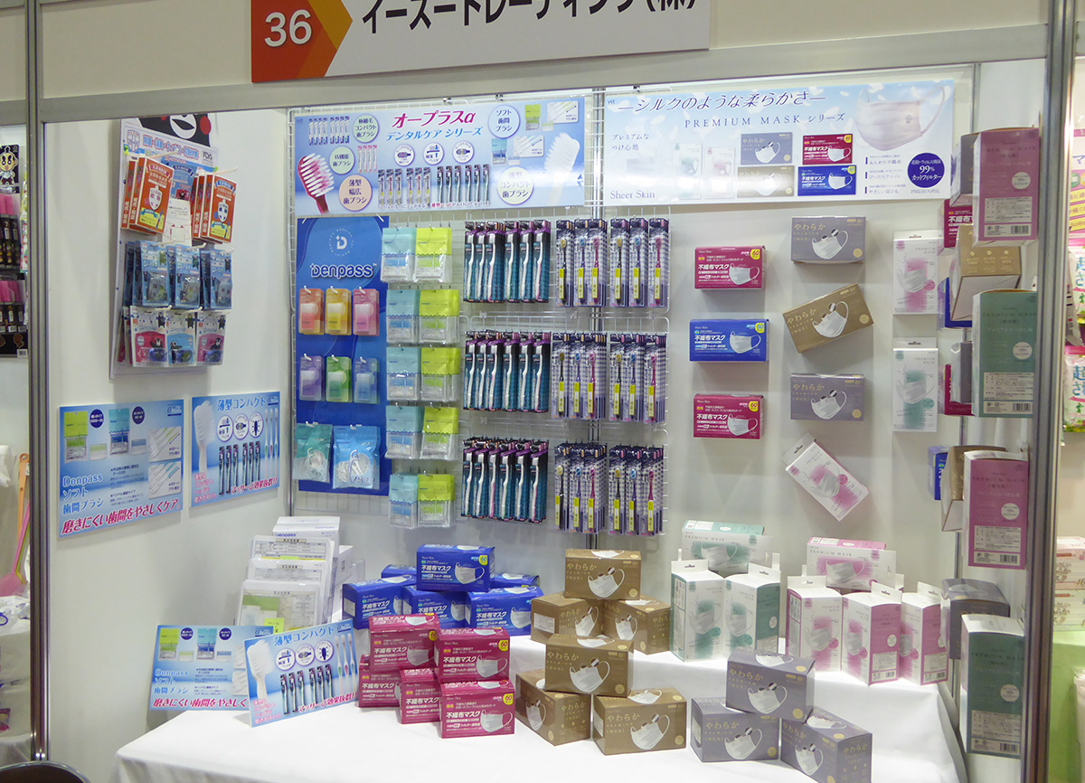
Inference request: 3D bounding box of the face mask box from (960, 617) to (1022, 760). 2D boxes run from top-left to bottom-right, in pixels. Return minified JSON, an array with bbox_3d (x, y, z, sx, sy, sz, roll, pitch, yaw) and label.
[{"bbox_3d":[0.785,0.508,1.700,0.086,0.221,0.104,2,3,17],"label":"face mask box"}]

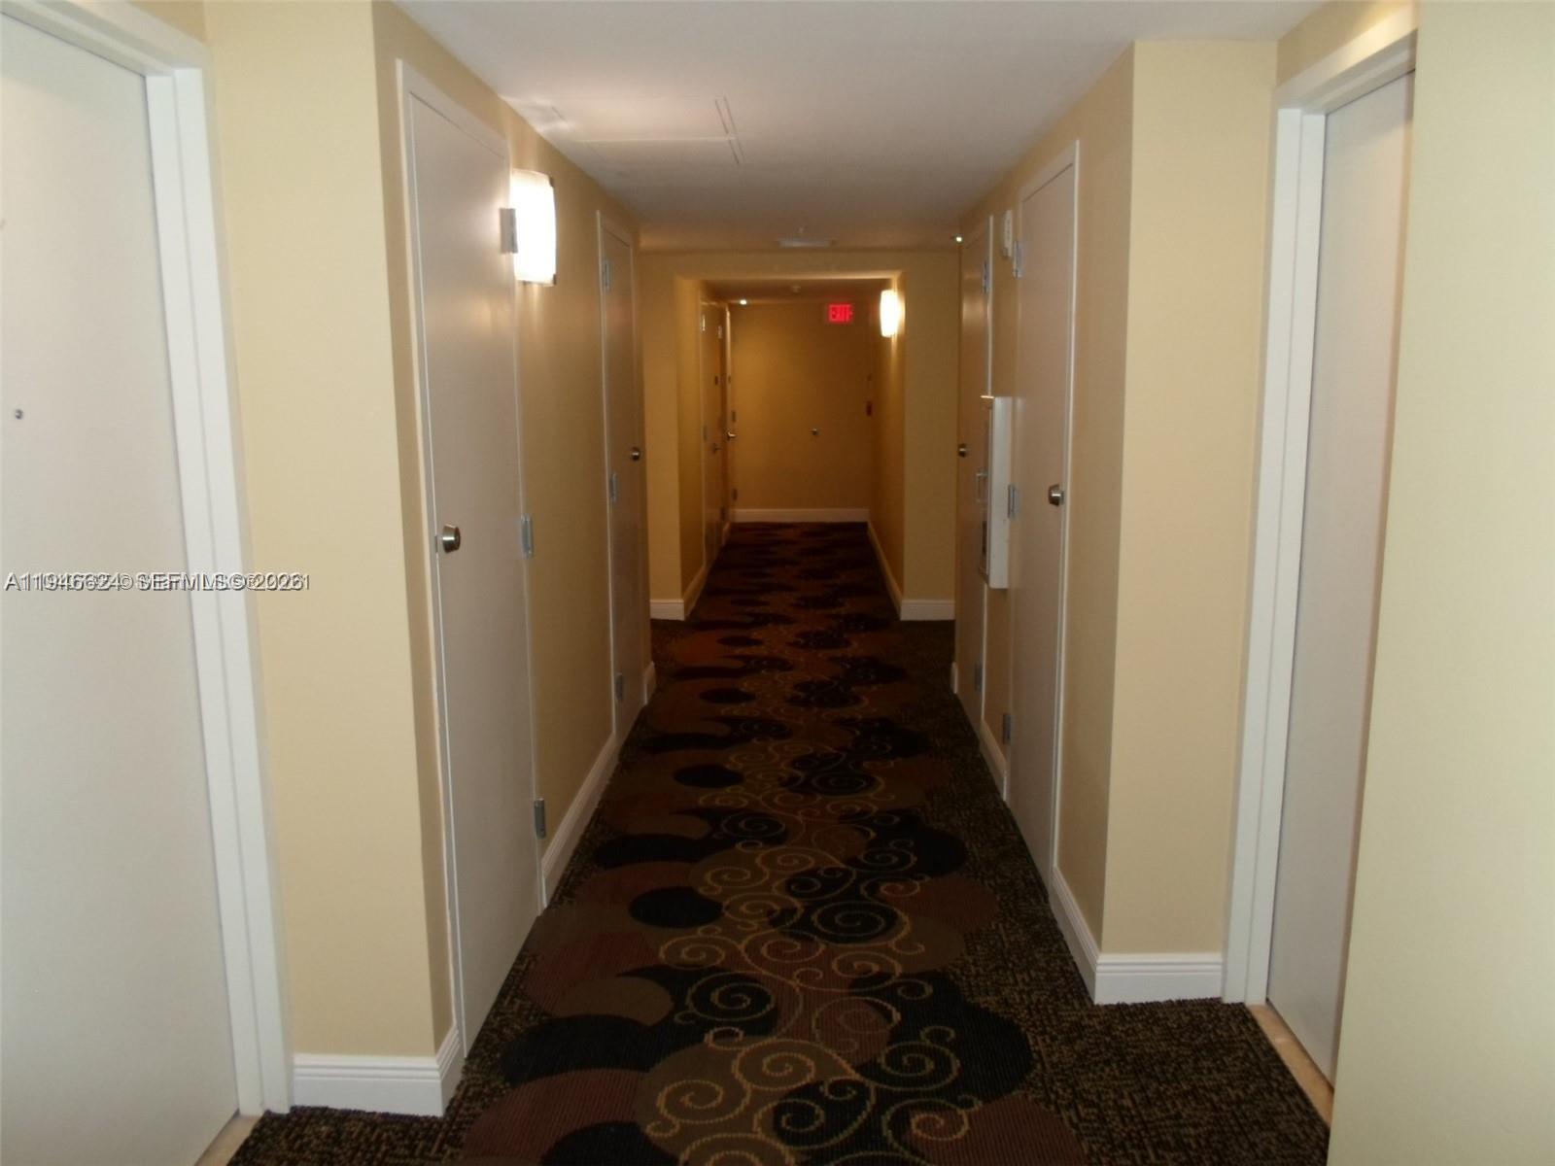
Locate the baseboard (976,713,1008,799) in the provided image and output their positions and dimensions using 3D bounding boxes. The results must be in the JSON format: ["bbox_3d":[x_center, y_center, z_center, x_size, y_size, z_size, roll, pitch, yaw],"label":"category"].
[{"bbox_3d":[0.828,0.666,4.329,0.018,0.134,0.567,0,9,2],"label":"baseboard"}]

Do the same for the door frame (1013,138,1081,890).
[{"bbox_3d":[0.845,-0.196,3.513,0.110,2.127,0.792,0,9,2],"label":"door frame"}]

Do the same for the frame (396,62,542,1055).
[{"bbox_3d":[-0.744,-0.033,2.715,0.110,2.127,0.776,0,9,2],"label":"frame"}]

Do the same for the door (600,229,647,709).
[{"bbox_3d":[-0.684,-0.408,4.735,0.110,2.127,0.761,0,9,2],"label":"door"}]

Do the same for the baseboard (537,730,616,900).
[{"bbox_3d":[-0.658,0.764,3.874,0.018,0.134,1.287,0,9,2],"label":"baseboard"}]

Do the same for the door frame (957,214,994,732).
[{"bbox_3d":[0.863,-0.426,4.878,0.055,2.067,0.783,0,9,2],"label":"door frame"}]

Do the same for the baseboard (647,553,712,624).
[{"bbox_3d":[-0.678,0.038,7.790,0.266,0.134,1.510,0,9,2],"label":"baseboard"}]

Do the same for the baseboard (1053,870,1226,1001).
[{"bbox_3d":[0.936,0.914,2.990,0.312,0.134,0.566,0,9,2],"label":"baseboard"}]

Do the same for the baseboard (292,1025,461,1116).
[{"bbox_3d":[-0.855,1.034,2.429,0.321,0.134,0.201,0,9,2],"label":"baseboard"}]

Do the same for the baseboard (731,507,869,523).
[{"bbox_3d":[0.238,-0.687,11.647,1.398,0.134,0.018,0,9,2],"label":"baseboard"}]

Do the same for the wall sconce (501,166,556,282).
[{"bbox_3d":[-0.652,-0.956,3.074,0.090,0.299,0.185,0,9,2],"label":"wall sconce"}]

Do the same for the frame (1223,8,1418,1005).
[{"bbox_3d":[1.130,0.067,2.124,0.152,2.113,0.935,0,9,2],"label":"frame"}]

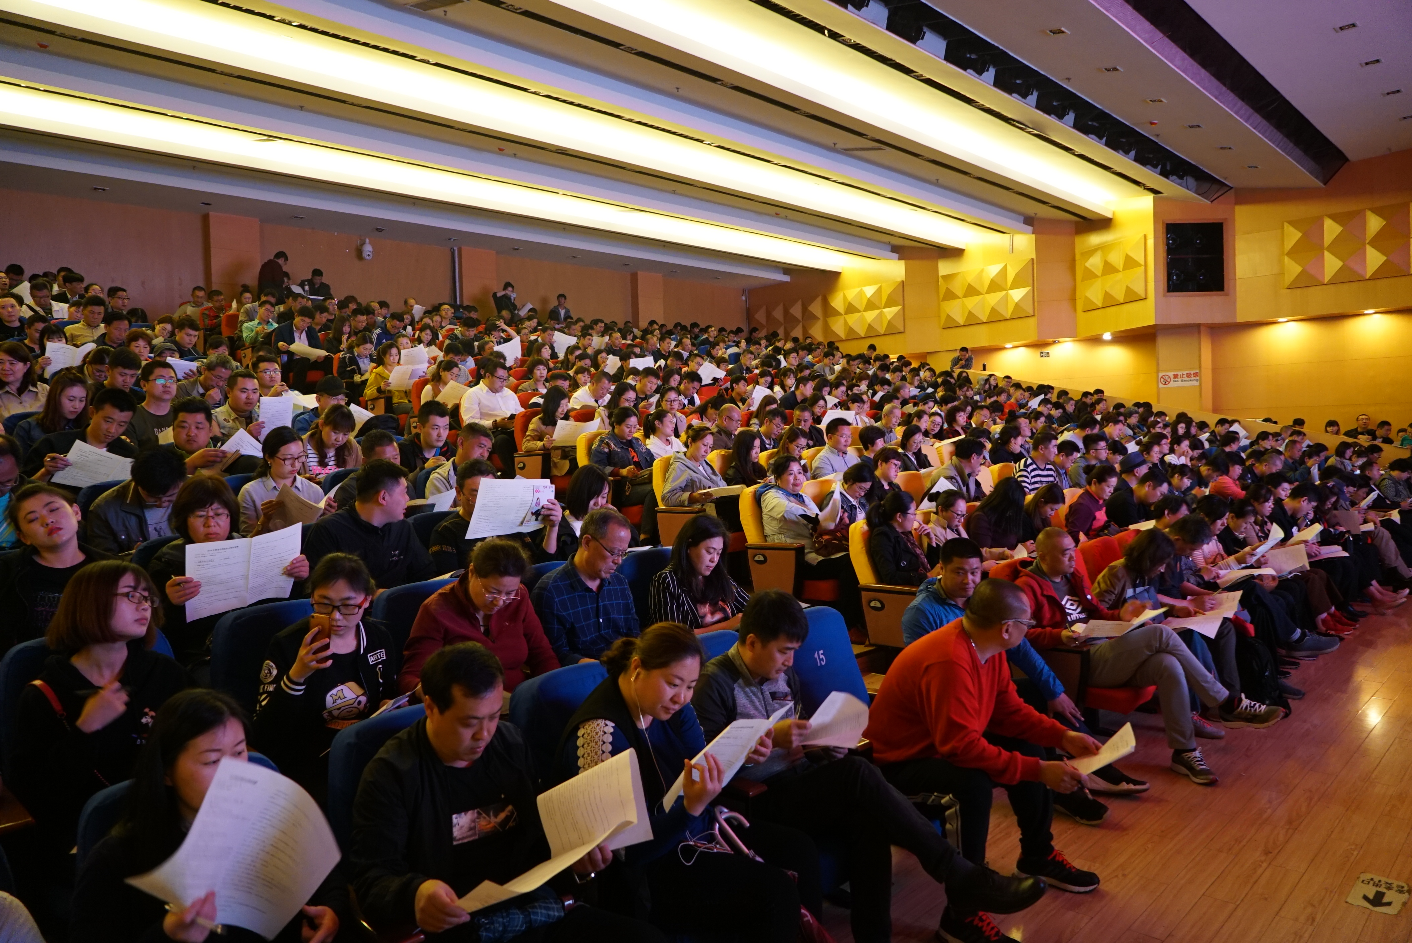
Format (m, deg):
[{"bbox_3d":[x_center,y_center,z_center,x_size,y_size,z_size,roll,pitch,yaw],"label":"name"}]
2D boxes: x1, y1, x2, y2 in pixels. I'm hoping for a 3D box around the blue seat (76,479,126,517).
[{"bbox_3d":[-2.353,0.541,4.002,0.620,0.960,0.520,0,3,45],"label":"blue seat"}]

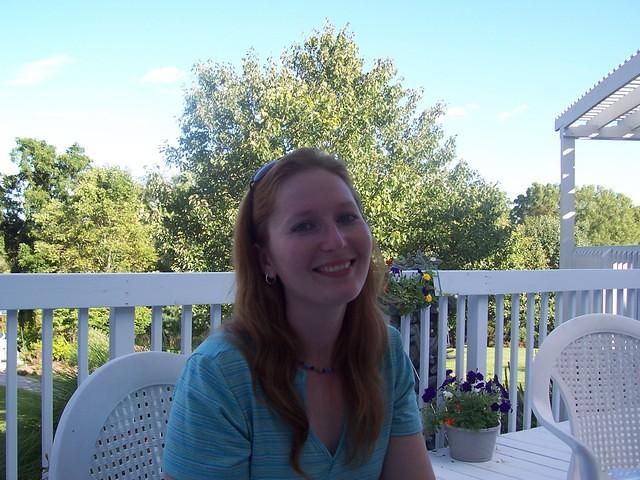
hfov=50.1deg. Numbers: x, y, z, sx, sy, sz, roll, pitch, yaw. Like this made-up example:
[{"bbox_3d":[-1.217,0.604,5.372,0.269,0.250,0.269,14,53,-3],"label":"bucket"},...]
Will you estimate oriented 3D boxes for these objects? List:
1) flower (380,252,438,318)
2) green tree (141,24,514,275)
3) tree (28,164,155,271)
[{"bbox_3d":[0.455,0.234,3.600,0.350,0.350,0.320,0,-2,0],"label":"flower"},{"bbox_3d":[0.220,-1.200,16.000,8.400,7.600,7.600,0,-2,0],"label":"green tree"},{"bbox_3d":[-7.000,0.300,21.000,4.100,5.100,3.900,0,-2,0],"label":"tree"}]

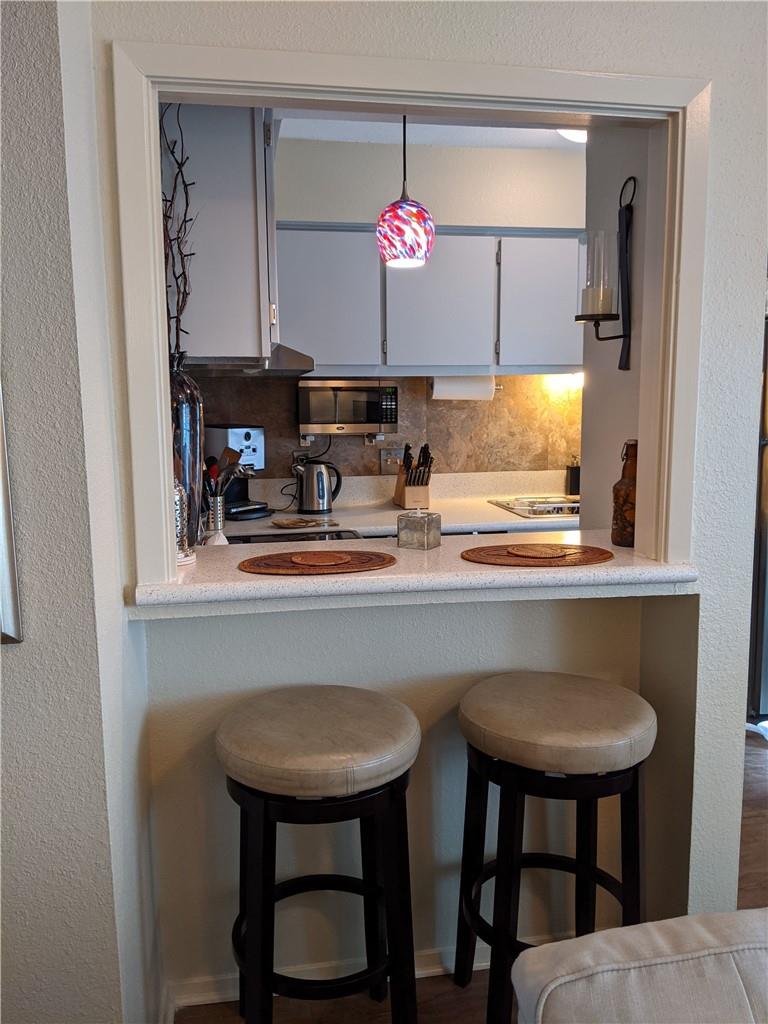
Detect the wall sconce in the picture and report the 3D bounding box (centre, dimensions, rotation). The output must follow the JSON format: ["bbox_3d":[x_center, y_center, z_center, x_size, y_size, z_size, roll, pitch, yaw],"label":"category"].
[{"bbox_3d":[0.513,-0.549,1.846,0.133,0.437,0.098,-2,8,-10],"label":"wall sconce"}]

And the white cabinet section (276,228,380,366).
[{"bbox_3d":[-0.268,-0.926,3.546,0.476,0.554,0.320,-2,8,-10],"label":"white cabinet section"}]

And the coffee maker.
[{"bbox_3d":[-0.659,-0.173,3.395,0.330,0.370,0.200,5,10,37],"label":"coffee maker"}]

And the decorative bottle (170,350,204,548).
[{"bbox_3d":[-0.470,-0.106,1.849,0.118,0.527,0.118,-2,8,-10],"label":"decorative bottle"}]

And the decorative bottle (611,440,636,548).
[{"bbox_3d":[0.542,-0.044,1.748,0.075,0.232,0.075,-2,8,-10],"label":"decorative bottle"}]

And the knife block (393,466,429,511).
[{"bbox_3d":[0.119,-0.117,3.392,0.105,0.186,0.220,-2,8,-10],"label":"knife block"}]

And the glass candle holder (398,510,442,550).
[{"bbox_3d":[0.080,0.039,1.744,0.072,0.075,0.072,5,9,35],"label":"glass candle holder"}]

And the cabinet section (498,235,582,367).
[{"bbox_3d":[0.673,-0.954,3.707,0.394,0.557,0.320,-2,8,-10],"label":"cabinet section"}]

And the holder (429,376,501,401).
[{"bbox_3d":[0.355,-0.541,3.428,0.319,0.120,0.115,-2,8,-10],"label":"holder"}]

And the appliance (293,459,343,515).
[{"bbox_3d":[-0.274,-0.107,3.234,0.205,0.215,0.150,-4,9,-27],"label":"appliance"}]

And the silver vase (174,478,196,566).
[{"bbox_3d":[-0.425,0.001,1.590,0.100,0.200,0.100,-2,8,-10],"label":"silver vase"}]

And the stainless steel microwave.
[{"bbox_3d":[-0.166,-0.437,3.352,0.396,0.218,0.320,-2,8,-10],"label":"stainless steel microwave"}]

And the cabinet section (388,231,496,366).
[{"bbox_3d":[0.225,-0.939,3.630,0.498,0.555,0.320,-2,8,-10],"label":"cabinet section"}]

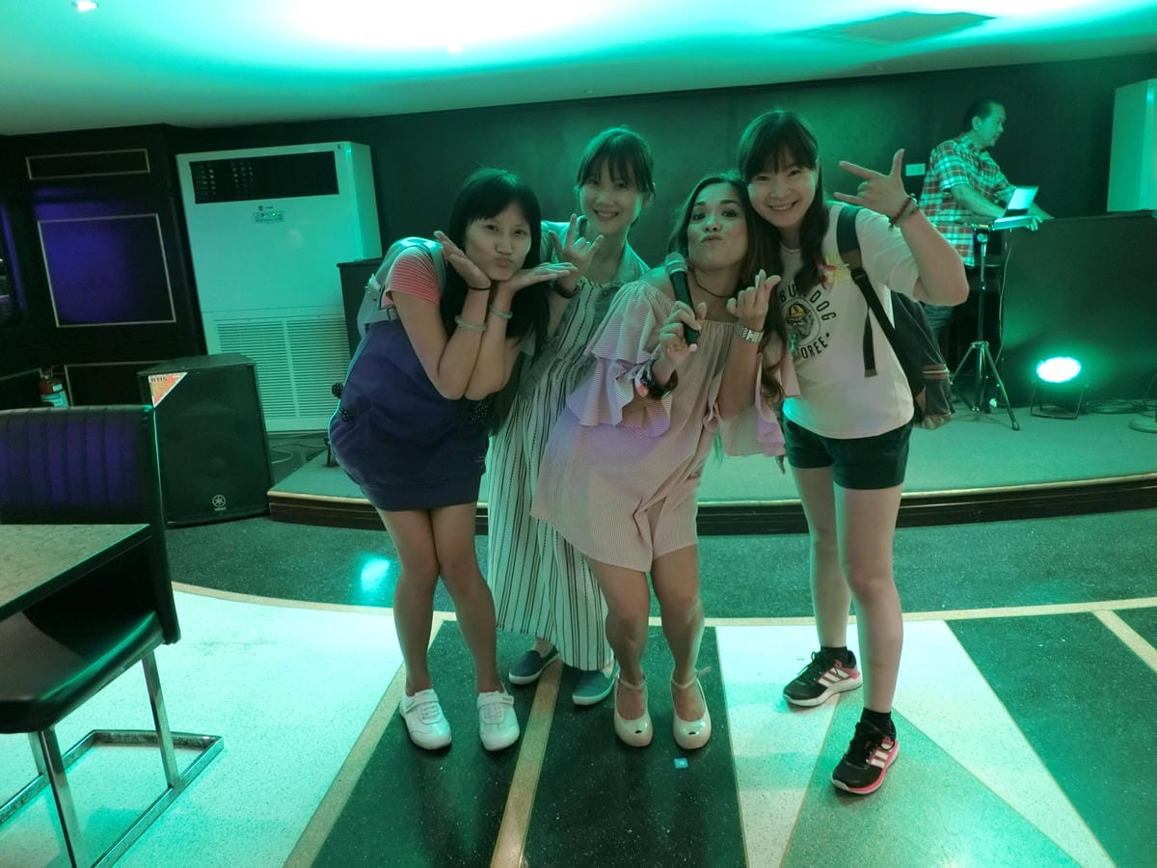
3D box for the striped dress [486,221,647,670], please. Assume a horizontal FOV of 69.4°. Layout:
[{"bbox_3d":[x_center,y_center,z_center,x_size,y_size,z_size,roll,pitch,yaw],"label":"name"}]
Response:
[{"bbox_3d":[-0.018,0.041,2.133,0.450,1.170,0.380,0,13,18],"label":"striped dress"}]

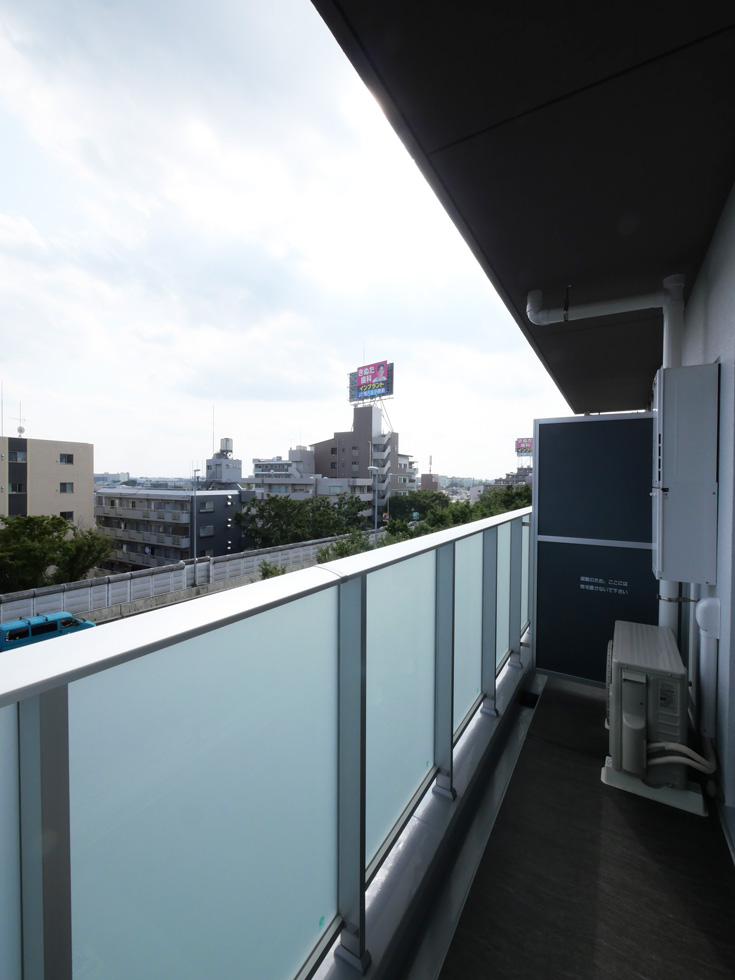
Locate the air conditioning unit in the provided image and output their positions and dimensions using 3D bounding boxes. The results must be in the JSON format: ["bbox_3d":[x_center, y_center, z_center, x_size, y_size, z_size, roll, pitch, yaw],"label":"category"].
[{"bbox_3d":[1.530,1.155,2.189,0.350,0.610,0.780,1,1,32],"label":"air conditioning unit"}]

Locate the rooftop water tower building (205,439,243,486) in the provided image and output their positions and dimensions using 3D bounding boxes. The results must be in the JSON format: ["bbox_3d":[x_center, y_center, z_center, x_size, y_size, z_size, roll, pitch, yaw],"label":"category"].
[{"bbox_3d":[-20.100,-4.000,55.800,3.140,6.500,3.450,1,1,30],"label":"rooftop water tower building"}]

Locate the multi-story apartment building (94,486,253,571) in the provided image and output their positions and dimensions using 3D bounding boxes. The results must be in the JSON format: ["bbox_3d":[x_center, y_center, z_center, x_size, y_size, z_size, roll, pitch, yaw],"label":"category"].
[{"bbox_3d":[-25.201,5.035,52.535,19.000,11.000,9.600,1,1,30],"label":"multi-story apartment building"}]

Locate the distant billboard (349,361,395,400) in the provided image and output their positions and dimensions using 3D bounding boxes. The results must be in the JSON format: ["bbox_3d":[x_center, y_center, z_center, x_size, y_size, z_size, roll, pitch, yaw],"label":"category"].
[{"bbox_3d":[0.630,-20.600,76.000,11.000,5.900,1.500,1,1,39],"label":"distant billboard"}]

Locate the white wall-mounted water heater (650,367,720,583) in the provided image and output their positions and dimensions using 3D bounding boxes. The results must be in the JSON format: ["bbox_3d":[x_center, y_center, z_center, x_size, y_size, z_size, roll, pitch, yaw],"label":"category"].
[{"bbox_3d":[1.682,-0.084,2.129,0.245,1.050,0.470,1,1,32],"label":"white wall-mounted water heater"}]

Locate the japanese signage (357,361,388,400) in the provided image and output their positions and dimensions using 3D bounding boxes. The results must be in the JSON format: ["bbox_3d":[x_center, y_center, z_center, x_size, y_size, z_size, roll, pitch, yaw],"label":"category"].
[{"bbox_3d":[0.890,-20.800,75.000,7.200,6.000,0.400,1,1,39],"label":"japanese signage"}]

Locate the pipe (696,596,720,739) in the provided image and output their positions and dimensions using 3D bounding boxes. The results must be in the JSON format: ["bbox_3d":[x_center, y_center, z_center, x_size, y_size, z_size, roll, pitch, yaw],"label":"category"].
[{"bbox_3d":[1.640,0.845,1.912,0.075,0.650,0.095,1,1,32],"label":"pipe"}]

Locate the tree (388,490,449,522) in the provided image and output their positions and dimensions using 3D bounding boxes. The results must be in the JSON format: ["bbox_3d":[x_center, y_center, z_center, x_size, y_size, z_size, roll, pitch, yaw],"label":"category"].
[{"bbox_3d":[10.810,3.897,84.000,12.000,7.800,9.000,1,1,32],"label":"tree"}]

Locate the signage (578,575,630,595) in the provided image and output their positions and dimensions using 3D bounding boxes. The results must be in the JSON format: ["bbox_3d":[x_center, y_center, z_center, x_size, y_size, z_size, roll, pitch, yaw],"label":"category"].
[{"bbox_3d":[1.710,0.694,2.872,0.310,0.108,0.008,1,1,32],"label":"signage"}]

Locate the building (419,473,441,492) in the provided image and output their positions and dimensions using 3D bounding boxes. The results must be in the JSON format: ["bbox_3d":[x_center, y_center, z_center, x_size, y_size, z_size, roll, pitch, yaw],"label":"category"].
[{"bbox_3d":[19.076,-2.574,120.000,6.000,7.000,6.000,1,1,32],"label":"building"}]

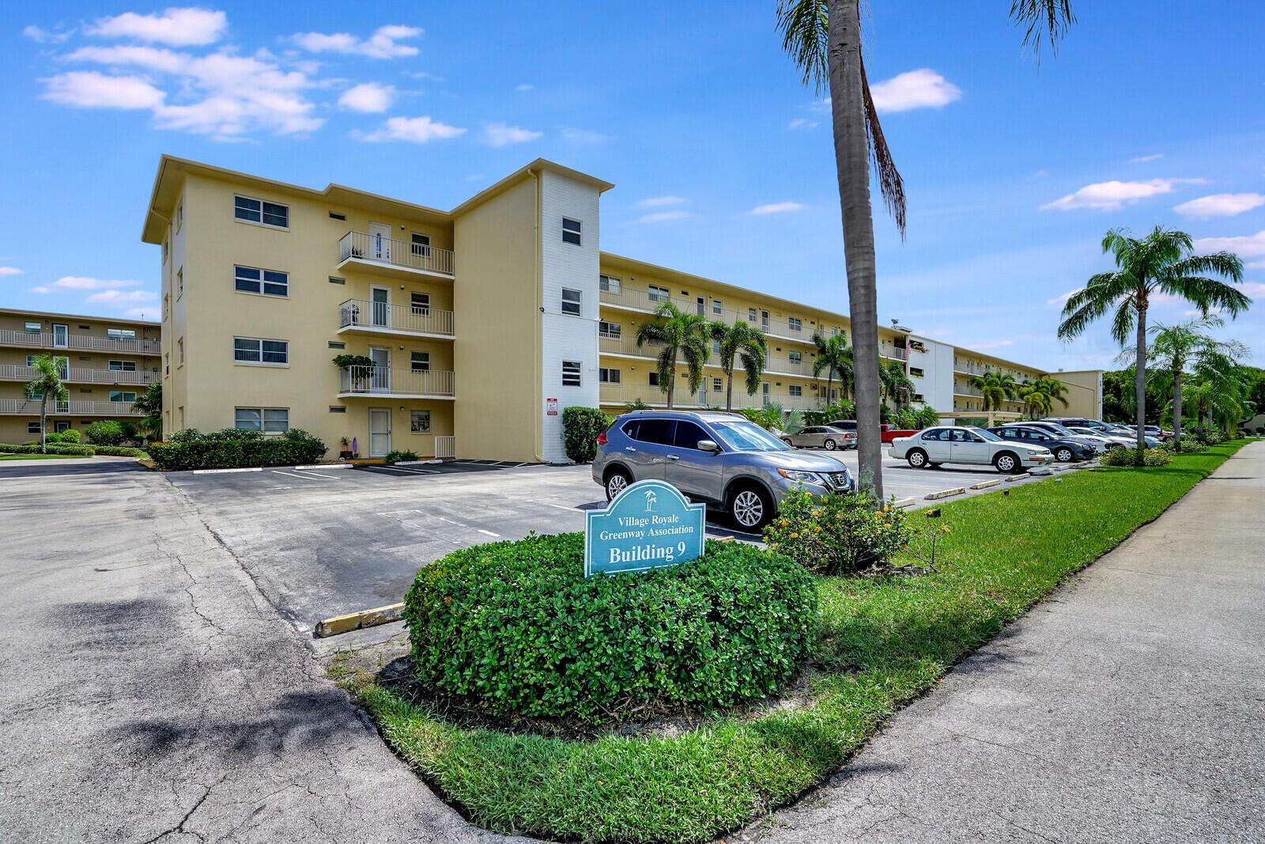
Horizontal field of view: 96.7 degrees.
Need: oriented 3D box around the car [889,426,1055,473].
[{"bbox_3d":[11.050,0.860,18.600,1.780,1.420,4.770,0,0,-40],"label":"car"}]

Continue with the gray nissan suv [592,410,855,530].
[{"bbox_3d":[1.290,0.647,9.004,1.840,1.730,4.690,0,-1,-40],"label":"gray nissan suv"}]

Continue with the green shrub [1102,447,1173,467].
[{"bbox_3d":[18.700,1.200,20.900,2.200,0.750,2.100,0,0,-41],"label":"green shrub"}]

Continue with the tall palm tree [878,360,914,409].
[{"bbox_3d":[23.306,-1.832,50.520,3.900,7.500,3.900,1,-1,-42],"label":"tall palm tree"}]

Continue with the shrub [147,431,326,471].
[{"bbox_3d":[-14.200,0.910,20.400,5.200,1.350,1.600,0,0,-43],"label":"shrub"}]

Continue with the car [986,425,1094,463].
[{"bbox_3d":[17.700,0.935,24.792,1.800,1.470,4.320,0,-1,-38],"label":"car"}]

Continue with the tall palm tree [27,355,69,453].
[{"bbox_3d":[-30.500,-0.980,29.300,1.750,5.200,1.750,0,0,-41],"label":"tall palm tree"}]

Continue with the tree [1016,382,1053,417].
[{"bbox_3d":[56.000,-1.950,78.500,4.200,7.200,4.200,0,0,-41],"label":"tree"}]

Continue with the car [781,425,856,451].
[{"bbox_3d":[11.200,1.037,34.392,1.790,1.450,4.870,0,-1,-41],"label":"car"}]

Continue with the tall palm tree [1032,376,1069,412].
[{"bbox_3d":[61.652,-2.218,83.025,4.500,8.900,4.500,1,-1,-42],"label":"tall palm tree"}]

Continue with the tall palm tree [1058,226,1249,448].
[{"bbox_3d":[19.350,-2.910,21.200,5.400,9.000,5.400,0,0,-41],"label":"tall palm tree"}]

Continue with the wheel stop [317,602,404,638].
[{"bbox_3d":[-1.500,1.475,4.700,1.980,0.115,0.165,0,0,-41],"label":"wheel stop"}]

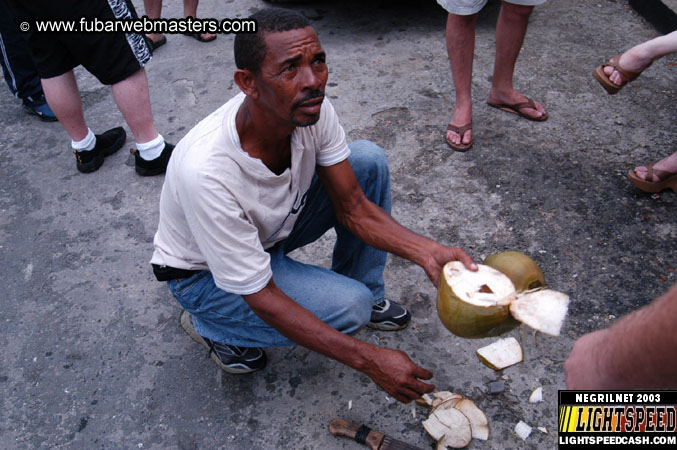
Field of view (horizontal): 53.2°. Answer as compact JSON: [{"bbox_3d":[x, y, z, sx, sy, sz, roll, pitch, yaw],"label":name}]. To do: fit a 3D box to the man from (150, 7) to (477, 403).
[{"bbox_3d":[-0.039,-0.009,1.635,0.720,0.950,0.620,27,44,32],"label":"man"}]

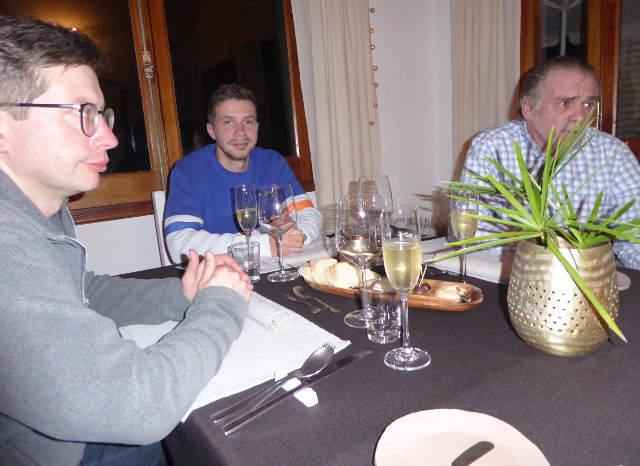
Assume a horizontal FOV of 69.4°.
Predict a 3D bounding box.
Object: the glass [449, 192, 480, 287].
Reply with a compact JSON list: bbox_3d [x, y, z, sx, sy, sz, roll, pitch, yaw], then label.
[{"bbox_3d":[0.280,0.012,0.890,0.064,0.211,0.064,-4,11,1],"label":"glass"}]

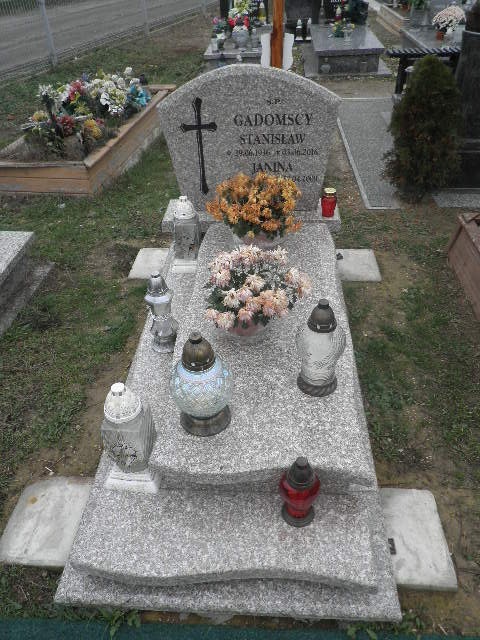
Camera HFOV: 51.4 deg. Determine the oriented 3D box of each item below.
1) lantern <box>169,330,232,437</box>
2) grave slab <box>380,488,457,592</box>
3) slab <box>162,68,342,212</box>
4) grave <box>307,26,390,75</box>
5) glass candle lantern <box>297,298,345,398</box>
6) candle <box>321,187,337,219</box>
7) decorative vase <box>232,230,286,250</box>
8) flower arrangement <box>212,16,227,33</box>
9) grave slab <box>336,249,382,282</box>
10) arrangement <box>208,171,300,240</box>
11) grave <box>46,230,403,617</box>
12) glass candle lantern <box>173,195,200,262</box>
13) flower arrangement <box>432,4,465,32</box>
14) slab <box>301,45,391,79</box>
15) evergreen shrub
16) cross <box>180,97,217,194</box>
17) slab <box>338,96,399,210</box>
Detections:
[{"bbox_3d":[-0.108,0.171,1.426,0.176,0.345,0.176,1,39,4],"label":"lantern"},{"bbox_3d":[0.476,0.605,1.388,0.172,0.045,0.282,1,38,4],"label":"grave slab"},{"bbox_3d":[0.045,-0.911,2.575,0.889,0.720,0.085,1,38,4],"label":"slab"},{"bbox_3d":[1.270,-3.414,6.266,0.920,0.300,1.962,1,39,4],"label":"grave"},{"bbox_3d":[0.259,0.079,1.609,0.162,0.340,0.162,1,38,4],"label":"glass candle lantern"},{"bbox_3d":[0.452,-0.596,2.524,0.077,0.131,0.077,1,39,4],"label":"candle"},{"bbox_3d":[0.093,-0.409,2.327,0.190,0.130,0.190,1,39,4],"label":"decorative vase"},{"bbox_3d":[-0.243,-3.504,5.919,0.175,0.200,0.170,1,38,4],"label":"flower arrangement"},{"bbox_3d":[0.581,-0.264,2.512,0.206,0.045,0.305,1,38,4],"label":"grave slab"},{"bbox_3d":[0.071,-0.537,2.441,0.440,0.310,0.400,1,38,4],"label":"arrangement"},{"bbox_3d":[0.022,0.103,1.976,0.854,0.145,1.940,1,38,4],"label":"grave"},{"bbox_3d":[-0.255,-0.401,2.289,0.117,0.362,0.117,1,39,4],"label":"glass candle lantern"},{"bbox_3d":[2.475,-3.577,5.912,0.400,0.300,0.380,1,38,4],"label":"flower arrangement"},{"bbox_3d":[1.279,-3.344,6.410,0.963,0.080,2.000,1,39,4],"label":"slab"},{"bbox_3d":[1.120,-1.166,3.034,0.450,0.784,0.450,1,39,4],"label":"evergreen shrub"},{"bbox_3d":[-0.202,-0.876,2.561,0.184,0.496,0.015,1,38,4],"label":"cross"},{"bbox_3d":[1.028,-1.404,3.953,0.380,0.040,2.416,1,39,4],"label":"slab"}]

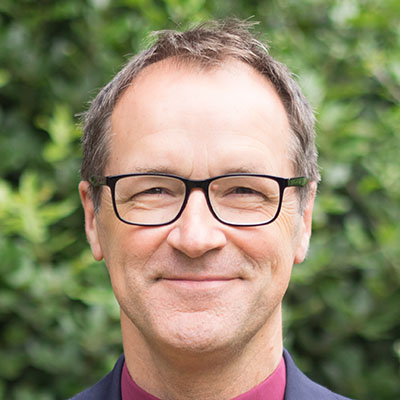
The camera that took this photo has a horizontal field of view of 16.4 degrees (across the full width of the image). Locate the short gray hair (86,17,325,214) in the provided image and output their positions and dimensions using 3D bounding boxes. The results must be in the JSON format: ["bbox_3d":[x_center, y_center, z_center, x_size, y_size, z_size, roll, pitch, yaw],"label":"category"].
[{"bbox_3d":[0.000,-0.055,1.090,0.186,0.175,0.195,0,0,0],"label":"short gray hair"}]

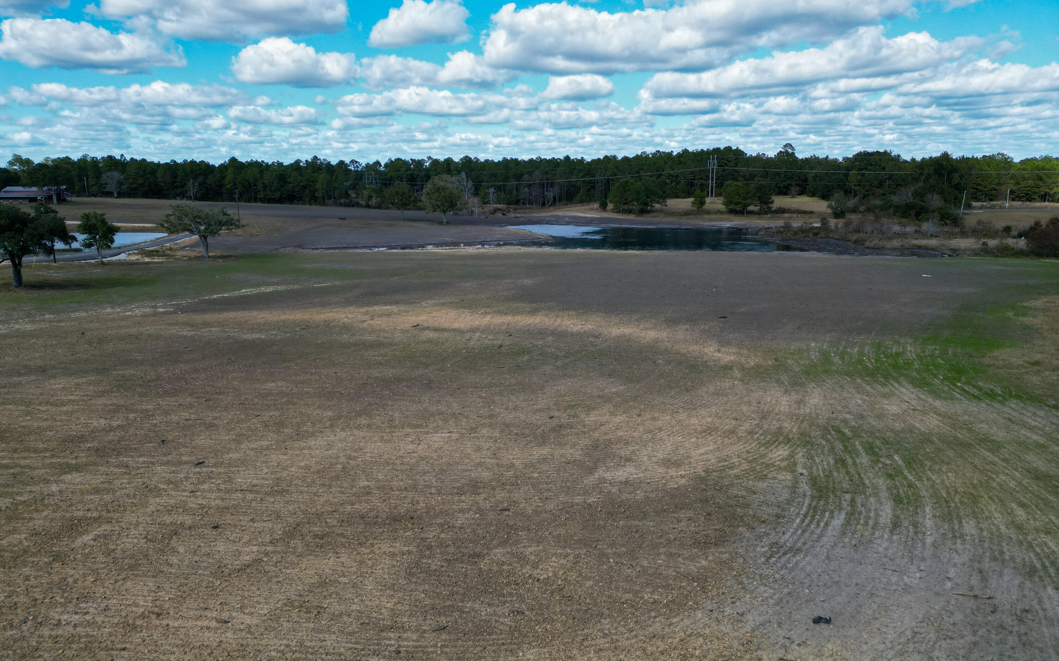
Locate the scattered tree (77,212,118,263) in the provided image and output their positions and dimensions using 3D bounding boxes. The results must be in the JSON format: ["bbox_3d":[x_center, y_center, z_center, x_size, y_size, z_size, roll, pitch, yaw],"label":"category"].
[{"bbox_3d":[-58.740,-12.620,100.180,4.870,7.280,4.620,-7,14,-30],"label":"scattered tree"}]

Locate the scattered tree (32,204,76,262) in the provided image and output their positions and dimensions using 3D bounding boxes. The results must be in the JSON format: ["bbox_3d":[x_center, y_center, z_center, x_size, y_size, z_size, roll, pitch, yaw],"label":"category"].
[{"bbox_3d":[-65.720,-13.390,101.850,5.300,8.090,5.040,-8,14,-32],"label":"scattered tree"}]

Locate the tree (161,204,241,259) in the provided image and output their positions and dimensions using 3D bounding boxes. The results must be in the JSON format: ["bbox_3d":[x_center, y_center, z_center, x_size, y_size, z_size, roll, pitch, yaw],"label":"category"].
[{"bbox_3d":[-48.000,-14.570,107.720,10.750,7.980,9.670,-5,13,-23],"label":"tree"}]

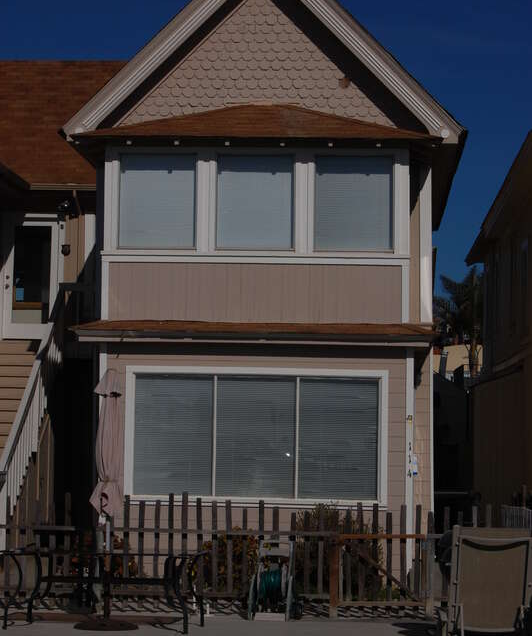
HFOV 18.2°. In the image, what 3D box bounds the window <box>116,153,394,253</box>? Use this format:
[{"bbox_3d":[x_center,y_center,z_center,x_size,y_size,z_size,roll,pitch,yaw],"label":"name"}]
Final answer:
[{"bbox_3d":[-0.116,-1.384,20.349,3.515,1.255,0.300,0,-6,3],"label":"window"}]

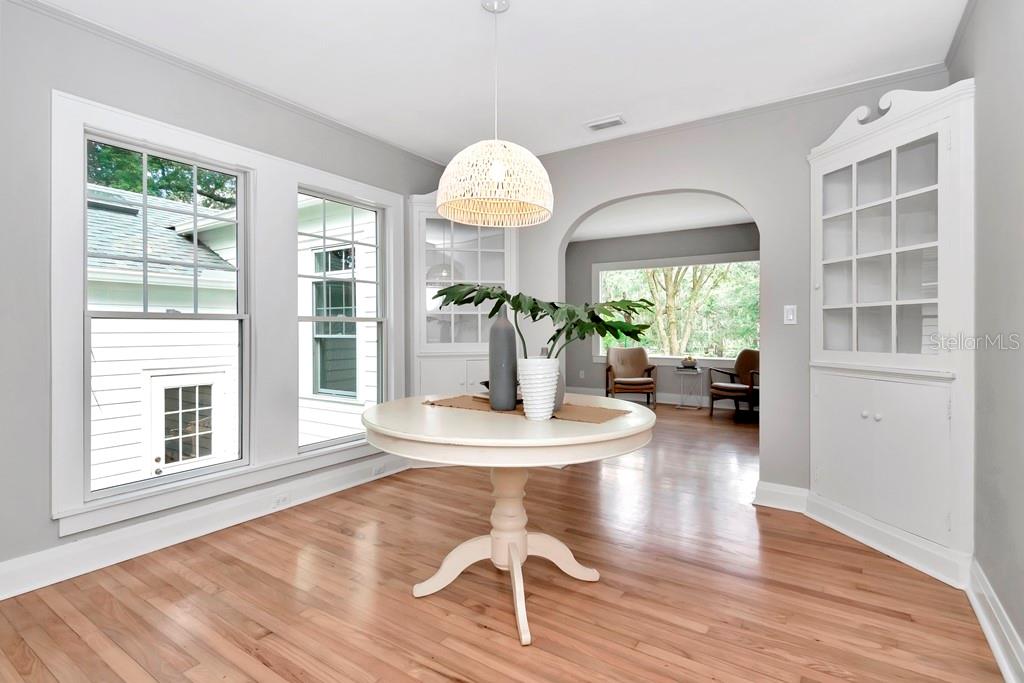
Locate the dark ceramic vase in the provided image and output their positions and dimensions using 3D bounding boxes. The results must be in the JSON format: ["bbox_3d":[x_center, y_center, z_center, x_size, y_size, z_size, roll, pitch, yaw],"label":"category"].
[{"bbox_3d":[-0.036,0.061,1.910,0.117,0.435,0.117,0,1,0],"label":"dark ceramic vase"}]

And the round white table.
[{"bbox_3d":[-0.011,0.648,1.920,1.190,0.750,1.190,0,1,0],"label":"round white table"}]

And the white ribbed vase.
[{"bbox_3d":[0.102,0.176,1.710,0.152,0.220,0.152,0,1,0],"label":"white ribbed vase"}]

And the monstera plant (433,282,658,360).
[{"bbox_3d":[0.115,-0.079,1.710,0.800,0.300,0.400,0,1,0],"label":"monstera plant"}]

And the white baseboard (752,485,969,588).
[{"bbox_3d":[1.671,0.944,2.334,0.180,0.147,0.970,0,1,-14],"label":"white baseboard"}]

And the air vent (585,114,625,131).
[{"bbox_3d":[0.609,-1.434,2.980,0.270,0.025,0.150,1,1,33],"label":"air vent"}]

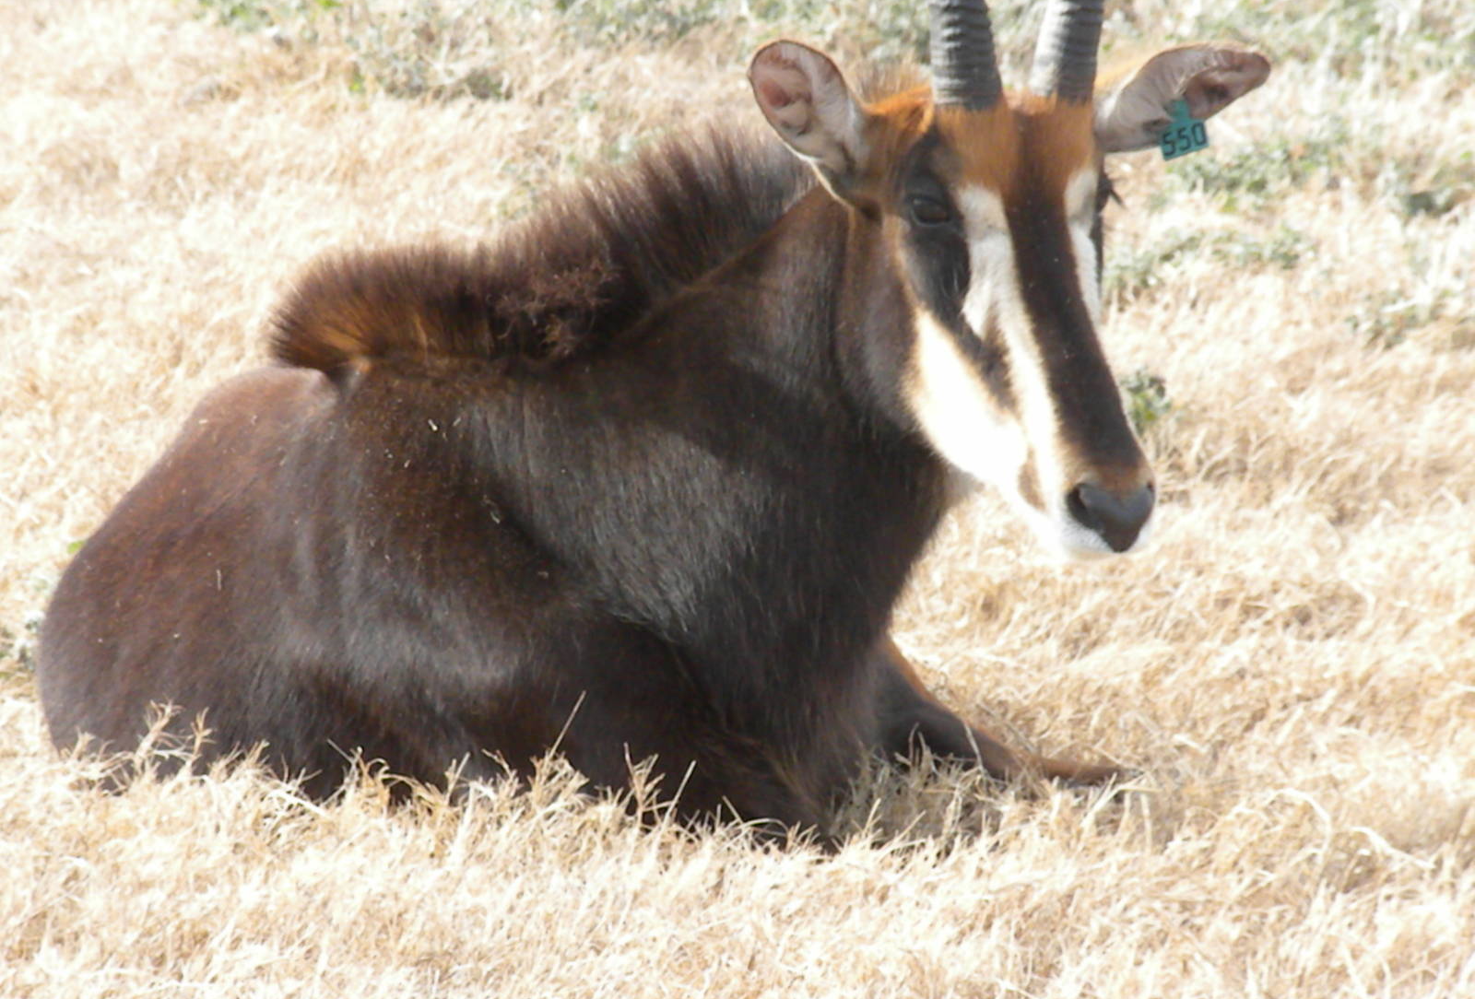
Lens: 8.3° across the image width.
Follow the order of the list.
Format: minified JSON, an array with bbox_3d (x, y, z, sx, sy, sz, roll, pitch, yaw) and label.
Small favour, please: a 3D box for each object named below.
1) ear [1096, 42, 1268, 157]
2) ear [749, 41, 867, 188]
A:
[{"bbox_3d":[0.388,-0.350,8.870,0.170,0.080,0.060,-19,19,-7],"label":"ear"},{"bbox_3d":[0.062,-0.335,8.750,0.080,0.160,0.060,-37,9,9],"label":"ear"}]

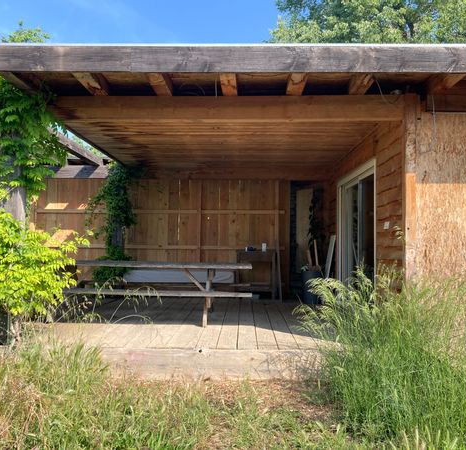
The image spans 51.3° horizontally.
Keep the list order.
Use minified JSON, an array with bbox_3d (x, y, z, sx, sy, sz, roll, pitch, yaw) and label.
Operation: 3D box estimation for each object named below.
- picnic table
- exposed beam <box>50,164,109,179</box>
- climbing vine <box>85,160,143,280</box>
[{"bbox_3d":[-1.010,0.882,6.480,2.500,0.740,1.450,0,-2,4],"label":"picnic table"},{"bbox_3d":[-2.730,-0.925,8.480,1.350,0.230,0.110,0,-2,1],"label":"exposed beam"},{"bbox_3d":[-2.010,0.010,8.330,1.020,2.150,0.600,0,-2,1],"label":"climbing vine"}]

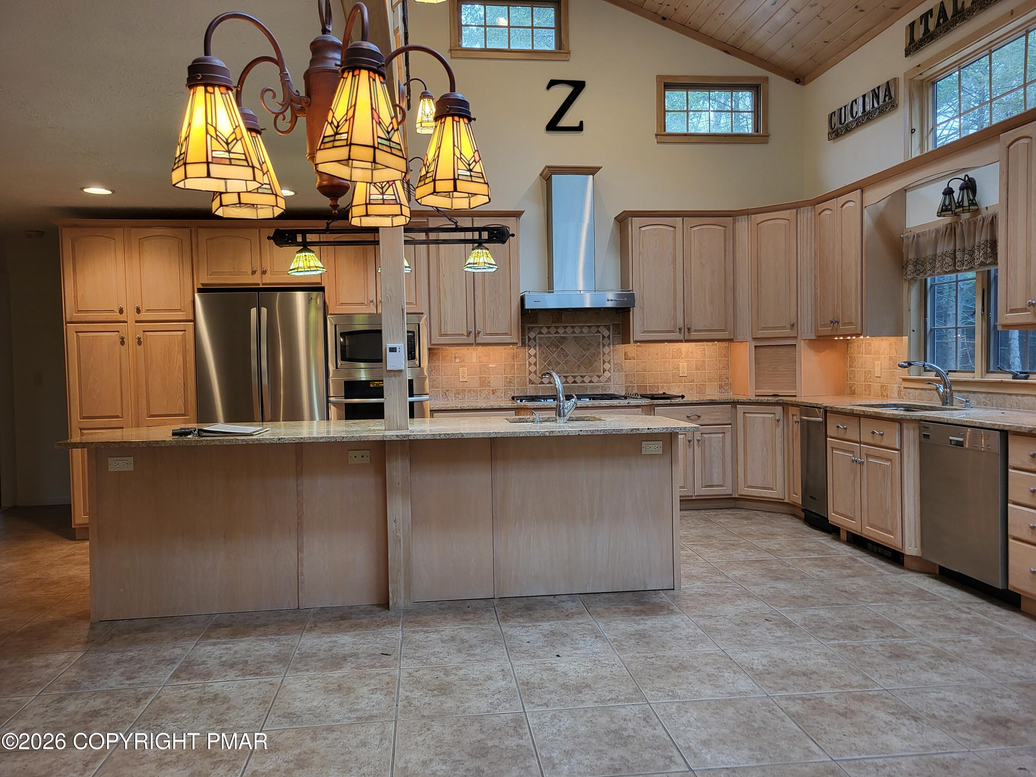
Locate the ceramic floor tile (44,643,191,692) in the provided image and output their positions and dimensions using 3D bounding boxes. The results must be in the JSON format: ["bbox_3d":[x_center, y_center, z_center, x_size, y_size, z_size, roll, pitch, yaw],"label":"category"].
[{"bbox_3d":[-1.687,1.196,3.330,0.457,0.010,0.457,-1,2,-7],"label":"ceramic floor tile"}]

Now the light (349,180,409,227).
[{"bbox_3d":[-0.288,-0.433,1.627,0.128,0.165,0.128,-1,2,-7],"label":"light"}]

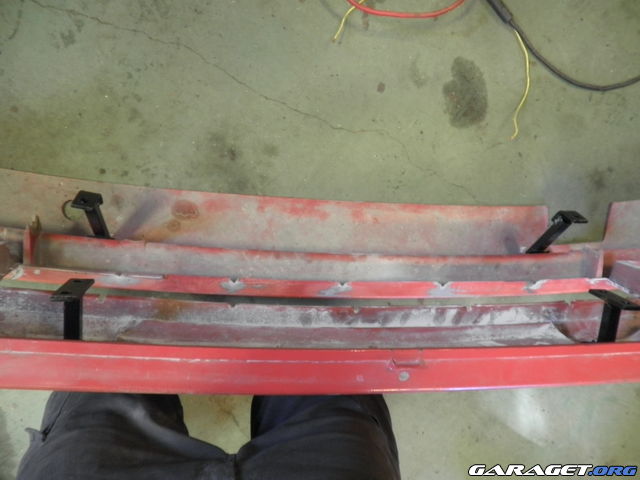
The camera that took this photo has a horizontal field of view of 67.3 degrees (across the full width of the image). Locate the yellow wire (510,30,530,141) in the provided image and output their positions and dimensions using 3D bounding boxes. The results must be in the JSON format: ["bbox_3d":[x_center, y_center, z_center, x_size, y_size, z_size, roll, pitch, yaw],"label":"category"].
[{"bbox_3d":[0.509,-0.400,1.220,0.045,0.010,0.370,14,59,1],"label":"yellow wire"}]

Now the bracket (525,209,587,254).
[{"bbox_3d":[0.452,-0.015,0.920,0.055,0.096,0.040,-11,60,-21],"label":"bracket"}]

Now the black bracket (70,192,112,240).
[{"bbox_3d":[-0.438,-0.049,0.920,0.052,0.094,0.040,12,51,-5],"label":"black bracket"}]

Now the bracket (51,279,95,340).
[{"bbox_3d":[-0.412,0.116,0.800,0.053,0.088,0.055,11,29,-6],"label":"bracket"}]

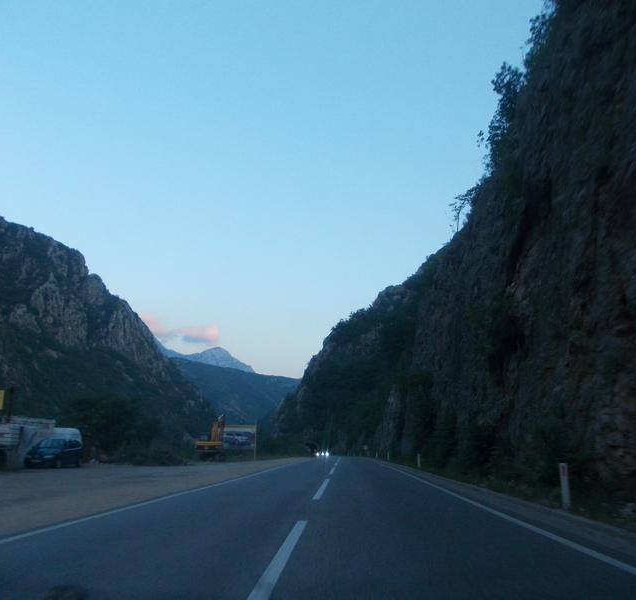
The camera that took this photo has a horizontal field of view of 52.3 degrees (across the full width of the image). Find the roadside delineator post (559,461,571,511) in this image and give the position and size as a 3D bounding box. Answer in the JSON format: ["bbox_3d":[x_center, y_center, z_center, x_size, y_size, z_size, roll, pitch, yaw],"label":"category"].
[{"bbox_3d":[4.205,3.178,11.043,0.125,0.768,0.100,-1,-13,2],"label":"roadside delineator post"}]

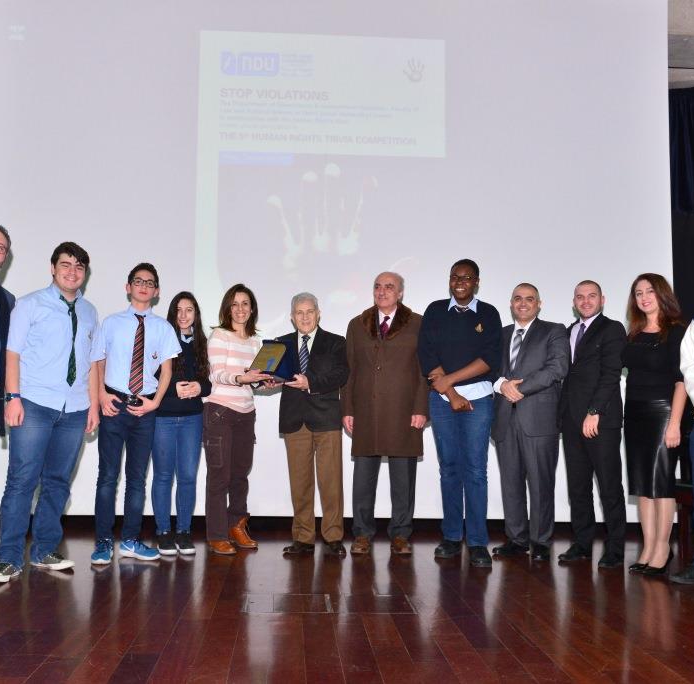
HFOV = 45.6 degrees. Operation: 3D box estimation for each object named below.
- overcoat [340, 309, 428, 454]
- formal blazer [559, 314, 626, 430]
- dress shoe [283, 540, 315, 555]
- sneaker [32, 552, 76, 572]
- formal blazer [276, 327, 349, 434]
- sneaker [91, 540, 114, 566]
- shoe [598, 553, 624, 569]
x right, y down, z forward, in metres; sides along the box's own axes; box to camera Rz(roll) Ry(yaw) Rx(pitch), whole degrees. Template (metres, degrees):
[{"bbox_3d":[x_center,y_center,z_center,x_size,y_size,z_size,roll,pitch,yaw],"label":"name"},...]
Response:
[{"bbox_3d":[0.249,0.255,5.400,0.550,0.980,0.330,1,-5,8],"label":"overcoat"},{"bbox_3d":[1.587,0.197,5.336,0.290,0.730,0.470,6,-7,-45],"label":"formal blazer"},{"bbox_3d":[-0.292,1.242,5.118,0.100,0.100,0.280,-4,-7,42],"label":"dress shoe"},{"bbox_3d":[-1.604,1.173,4.514,0.295,0.110,0.105,-2,-6,33],"label":"sneaker"},{"bbox_3d":[-0.231,0.251,5.409,0.490,0.700,0.340,0,-5,12],"label":"formal blazer"},{"bbox_3d":[-1.376,1.175,4.672,0.105,0.110,0.285,1,-5,-3],"label":"sneaker"},{"bbox_3d":[1.599,1.282,4.986,0.105,0.110,0.300,-2,-6,32],"label":"shoe"}]

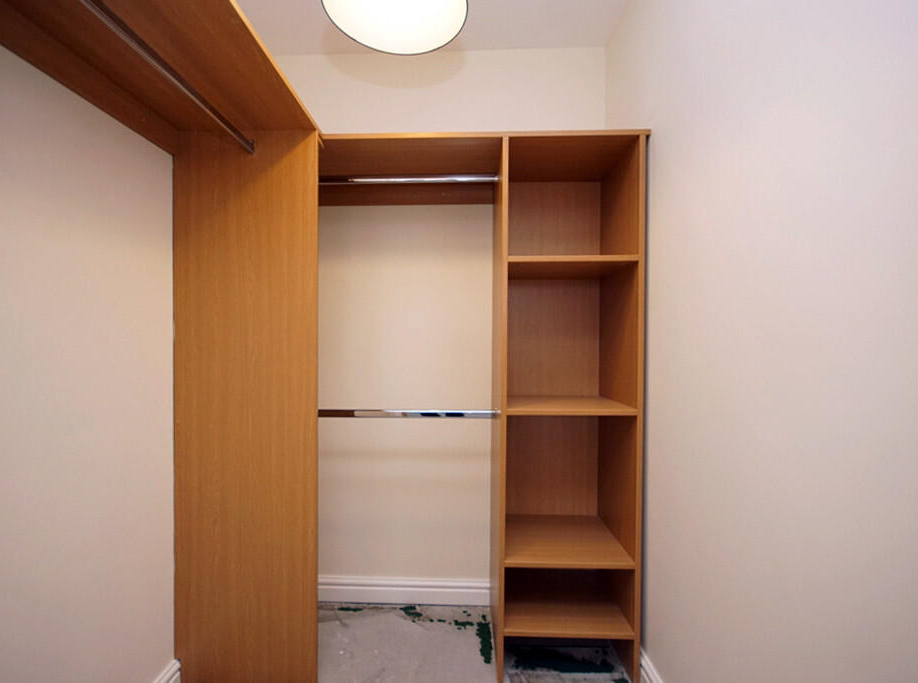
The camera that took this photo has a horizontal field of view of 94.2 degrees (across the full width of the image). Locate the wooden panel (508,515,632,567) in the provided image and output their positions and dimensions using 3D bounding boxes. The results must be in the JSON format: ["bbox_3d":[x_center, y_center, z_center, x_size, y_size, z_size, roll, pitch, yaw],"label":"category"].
[{"bbox_3d":[0.383,0.759,1.653,0.436,0.017,0.422,0,0,2],"label":"wooden panel"}]

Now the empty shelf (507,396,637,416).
[{"bbox_3d":[0.387,0.241,1.651,0.436,0.017,0.422,0,0,2],"label":"empty shelf"}]

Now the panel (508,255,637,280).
[{"bbox_3d":[0.390,-0.279,1.649,0.436,0.020,0.422,0,0,2],"label":"panel"}]

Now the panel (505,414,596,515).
[{"bbox_3d":[0.392,0.499,1.872,0.436,0.501,0.017,0,0,2],"label":"panel"}]

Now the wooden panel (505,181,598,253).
[{"bbox_3d":[0.399,-0.491,1.868,0.436,0.403,0.017,0,0,2],"label":"wooden panel"}]

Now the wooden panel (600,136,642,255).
[{"bbox_3d":[0.620,-0.489,1.641,0.020,0.403,0.422,0,0,2],"label":"wooden panel"}]

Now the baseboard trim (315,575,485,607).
[{"bbox_3d":[-0.253,1.128,1.938,0.781,0.122,0.020,0,0,2],"label":"baseboard trim"}]

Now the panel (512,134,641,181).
[{"bbox_3d":[0.393,-0.701,1.647,0.436,0.019,0.422,0,0,2],"label":"panel"}]

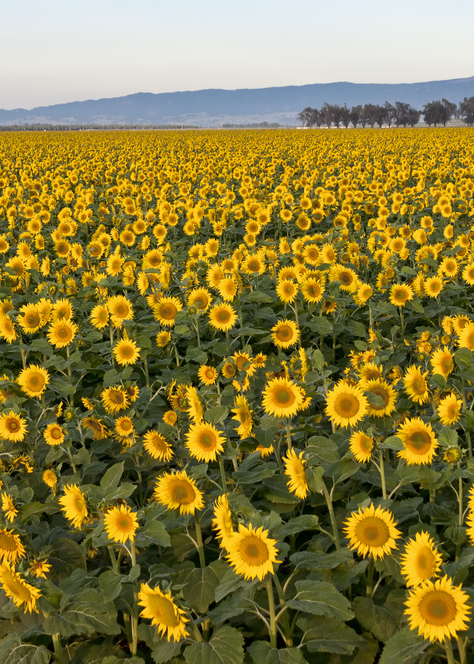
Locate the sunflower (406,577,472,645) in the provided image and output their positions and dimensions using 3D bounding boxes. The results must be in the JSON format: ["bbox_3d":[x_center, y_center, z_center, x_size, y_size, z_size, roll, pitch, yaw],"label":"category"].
[{"bbox_3d":[0.648,0.897,5.650,0.210,0.210,0.070,0,6,7],"label":"sunflower"}]

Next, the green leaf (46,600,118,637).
[{"bbox_3d":[-0.548,1.016,6.200,0.260,0.120,0.150,-1,7,-6],"label":"green leaf"}]

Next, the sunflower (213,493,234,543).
[{"bbox_3d":[-0.046,0.746,6.950,0.070,0.205,0.200,-7,9,-19],"label":"sunflower"}]

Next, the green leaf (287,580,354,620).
[{"bbox_3d":[0.303,0.976,6.350,0.235,0.100,0.160,-1,7,-9],"label":"green leaf"}]

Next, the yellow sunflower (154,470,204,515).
[{"bbox_3d":[-0.254,0.698,7.600,0.220,0.220,0.075,3,23,22],"label":"yellow sunflower"}]

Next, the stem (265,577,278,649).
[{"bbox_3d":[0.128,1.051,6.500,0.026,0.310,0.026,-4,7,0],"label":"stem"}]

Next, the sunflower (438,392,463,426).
[{"bbox_3d":[1.148,0.417,9.400,0.068,0.188,0.184,-6,8,-38],"label":"sunflower"}]

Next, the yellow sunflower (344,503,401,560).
[{"bbox_3d":[0.535,0.788,6.900,0.222,0.222,0.070,1,0,4],"label":"yellow sunflower"}]

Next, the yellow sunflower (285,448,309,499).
[{"bbox_3d":[0.269,0.640,7.900,0.080,0.220,0.210,-11,11,-29],"label":"yellow sunflower"}]

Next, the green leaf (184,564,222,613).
[{"bbox_3d":[-0.134,0.998,6.800,0.150,0.180,0.080,0,7,0],"label":"green leaf"}]

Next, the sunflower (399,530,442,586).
[{"bbox_3d":[0.630,0.781,6.000,0.065,0.195,0.195,7,0,-40],"label":"sunflower"}]

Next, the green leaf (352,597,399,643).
[{"bbox_3d":[0.539,1.119,6.800,0.190,0.190,0.060,1,-29,5],"label":"green leaf"}]

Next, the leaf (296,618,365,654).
[{"bbox_3d":[0.366,1.164,6.700,0.265,0.090,0.180,0,35,3],"label":"leaf"}]

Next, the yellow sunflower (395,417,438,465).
[{"bbox_3d":[0.850,0.515,8.300,0.223,0.228,0.082,3,6,28],"label":"yellow sunflower"}]

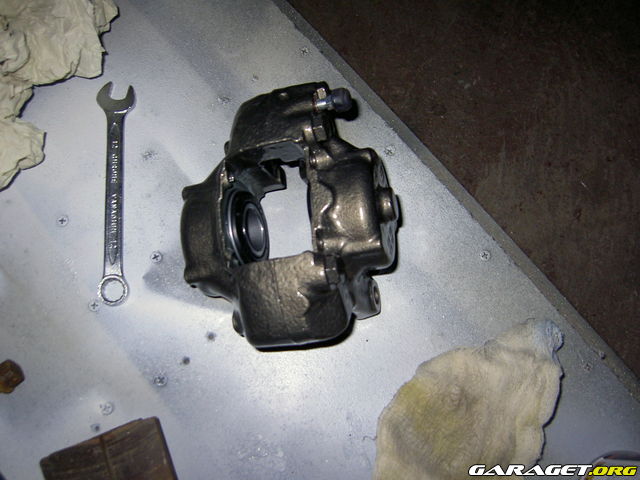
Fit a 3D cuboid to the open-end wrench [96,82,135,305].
[{"bbox_3d":[-0.143,-0.035,0.441,0.028,0.011,0.162,-3,77,-1],"label":"open-end wrench"}]

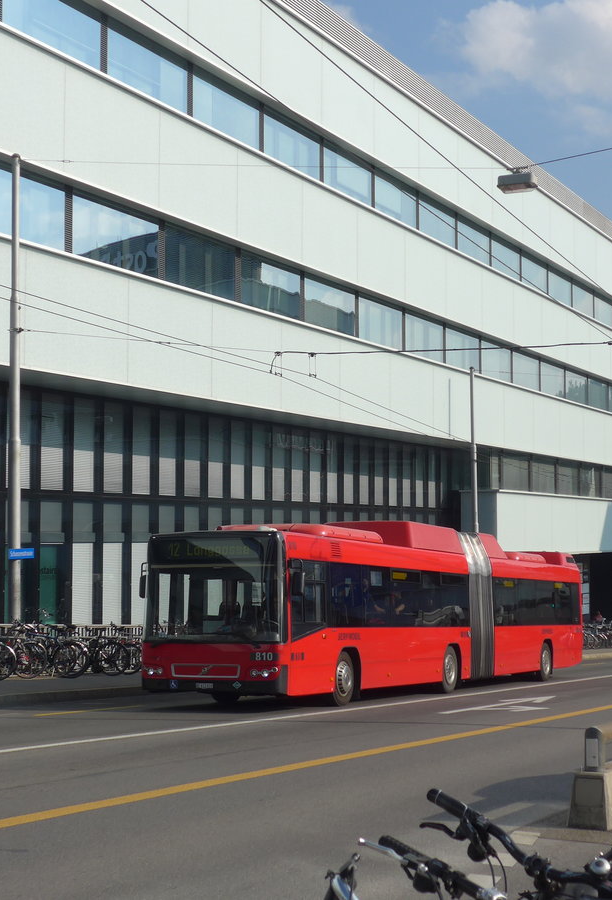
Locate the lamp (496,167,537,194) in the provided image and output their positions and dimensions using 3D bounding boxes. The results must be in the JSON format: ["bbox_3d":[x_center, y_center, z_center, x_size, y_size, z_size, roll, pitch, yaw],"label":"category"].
[{"bbox_3d":[3.702,-4.718,26.700,0.660,0.360,0.380,-1,-4,25],"label":"lamp"}]

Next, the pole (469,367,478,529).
[{"bbox_3d":[6.367,2.300,57.303,0.260,10.850,0.260,-2,-4,25],"label":"pole"}]

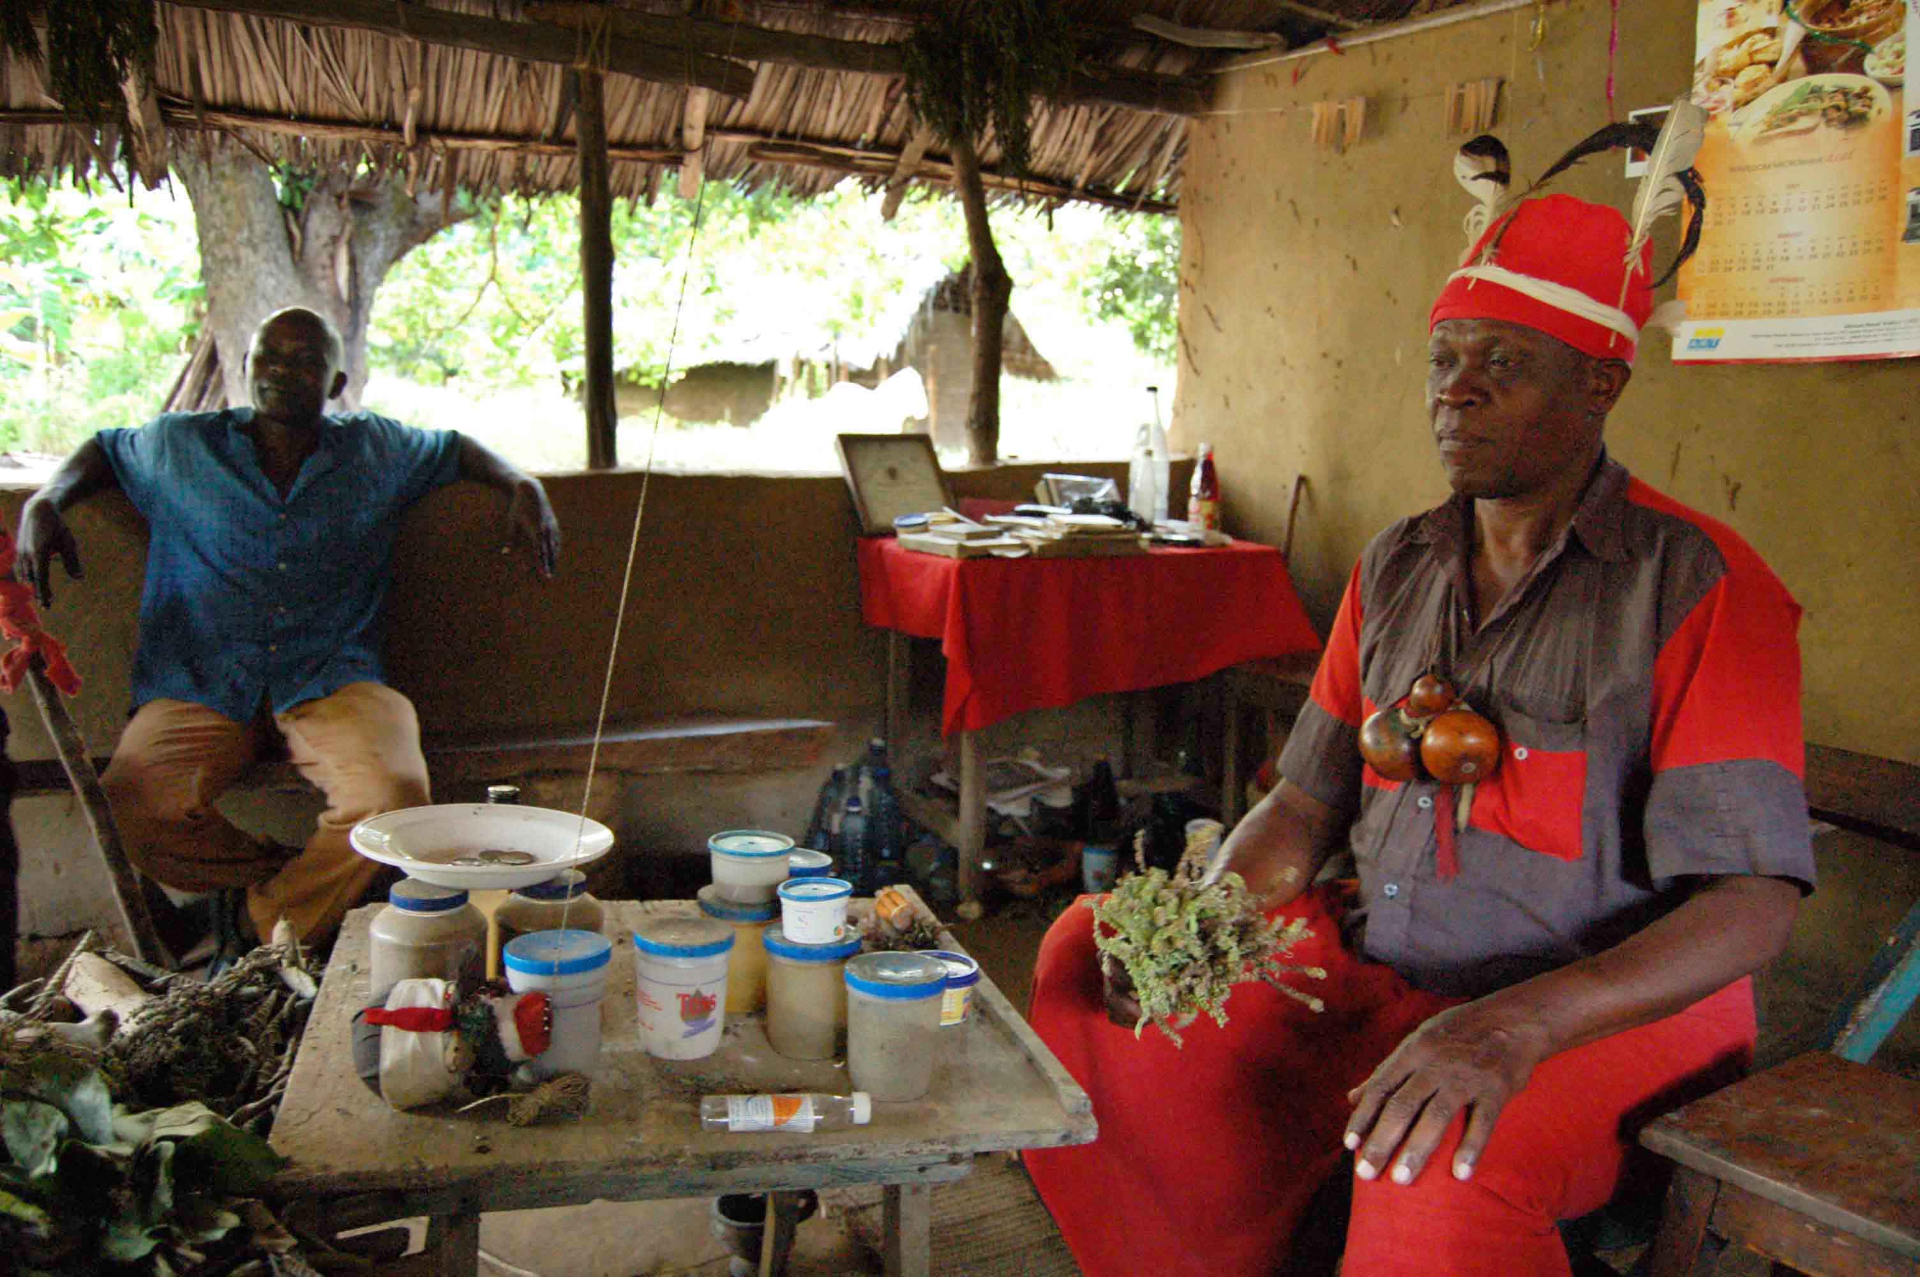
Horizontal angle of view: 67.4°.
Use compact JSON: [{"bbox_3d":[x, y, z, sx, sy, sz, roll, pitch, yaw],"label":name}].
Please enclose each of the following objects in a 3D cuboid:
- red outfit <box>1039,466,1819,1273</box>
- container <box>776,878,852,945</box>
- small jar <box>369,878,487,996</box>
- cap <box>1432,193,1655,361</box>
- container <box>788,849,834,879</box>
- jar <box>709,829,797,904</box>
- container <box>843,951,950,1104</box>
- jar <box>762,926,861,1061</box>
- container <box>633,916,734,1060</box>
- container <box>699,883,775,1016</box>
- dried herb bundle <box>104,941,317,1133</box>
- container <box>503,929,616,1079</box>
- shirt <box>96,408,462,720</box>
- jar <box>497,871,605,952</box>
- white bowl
[{"bbox_3d":[0.370,0.294,1.370,0.620,0.920,0.680,-4,7,-32],"label":"red outfit"},{"bbox_3d":[-0.123,0.234,1.233,0.065,0.041,0.065,0,6,0],"label":"container"},{"bbox_3d":[-0.482,0.285,1.312,0.101,0.121,0.101,-2,6,-20],"label":"small jar"},{"bbox_3d":[0.521,-0.323,1.290,0.205,0.140,0.175,8,2,-29],"label":"cap"},{"bbox_3d":[-0.198,0.319,1.682,0.100,0.122,0.100,0,6,0],"label":"container"},{"bbox_3d":[-0.196,0.216,1.359,0.082,0.052,0.082,-1,6,-8],"label":"jar"},{"bbox_3d":[-0.051,0.314,1.163,0.084,0.096,0.084,0,6,-2],"label":"container"},{"bbox_3d":[-0.126,0.303,1.243,0.085,0.099,0.085,-1,6,-6],"label":"jar"},{"bbox_3d":[-0.237,0.303,1.244,0.085,0.099,0.085,0,6,0],"label":"container"},{"bbox_3d":[-0.202,0.292,1.355,0.086,0.099,0.086,-1,6,-8],"label":"container"},{"bbox_3d":[-0.745,0.395,1.430,0.210,0.140,0.220,0,6,0],"label":"dried herb bundle"},{"bbox_3d":[-0.390,0.352,1.378,0.101,0.122,0.101,0,6,0],"label":"container"},{"bbox_3d":[-1.330,-0.155,2.800,0.700,0.590,0.300,-3,1,-23],"label":"shirt"},{"bbox_3d":[-0.389,0.284,1.371,0.100,0.112,0.100,-2,6,-16],"label":"jar"},{"bbox_3d":[-0.492,0.226,1.494,0.268,0.042,0.268,0,6,0],"label":"white bowl"}]

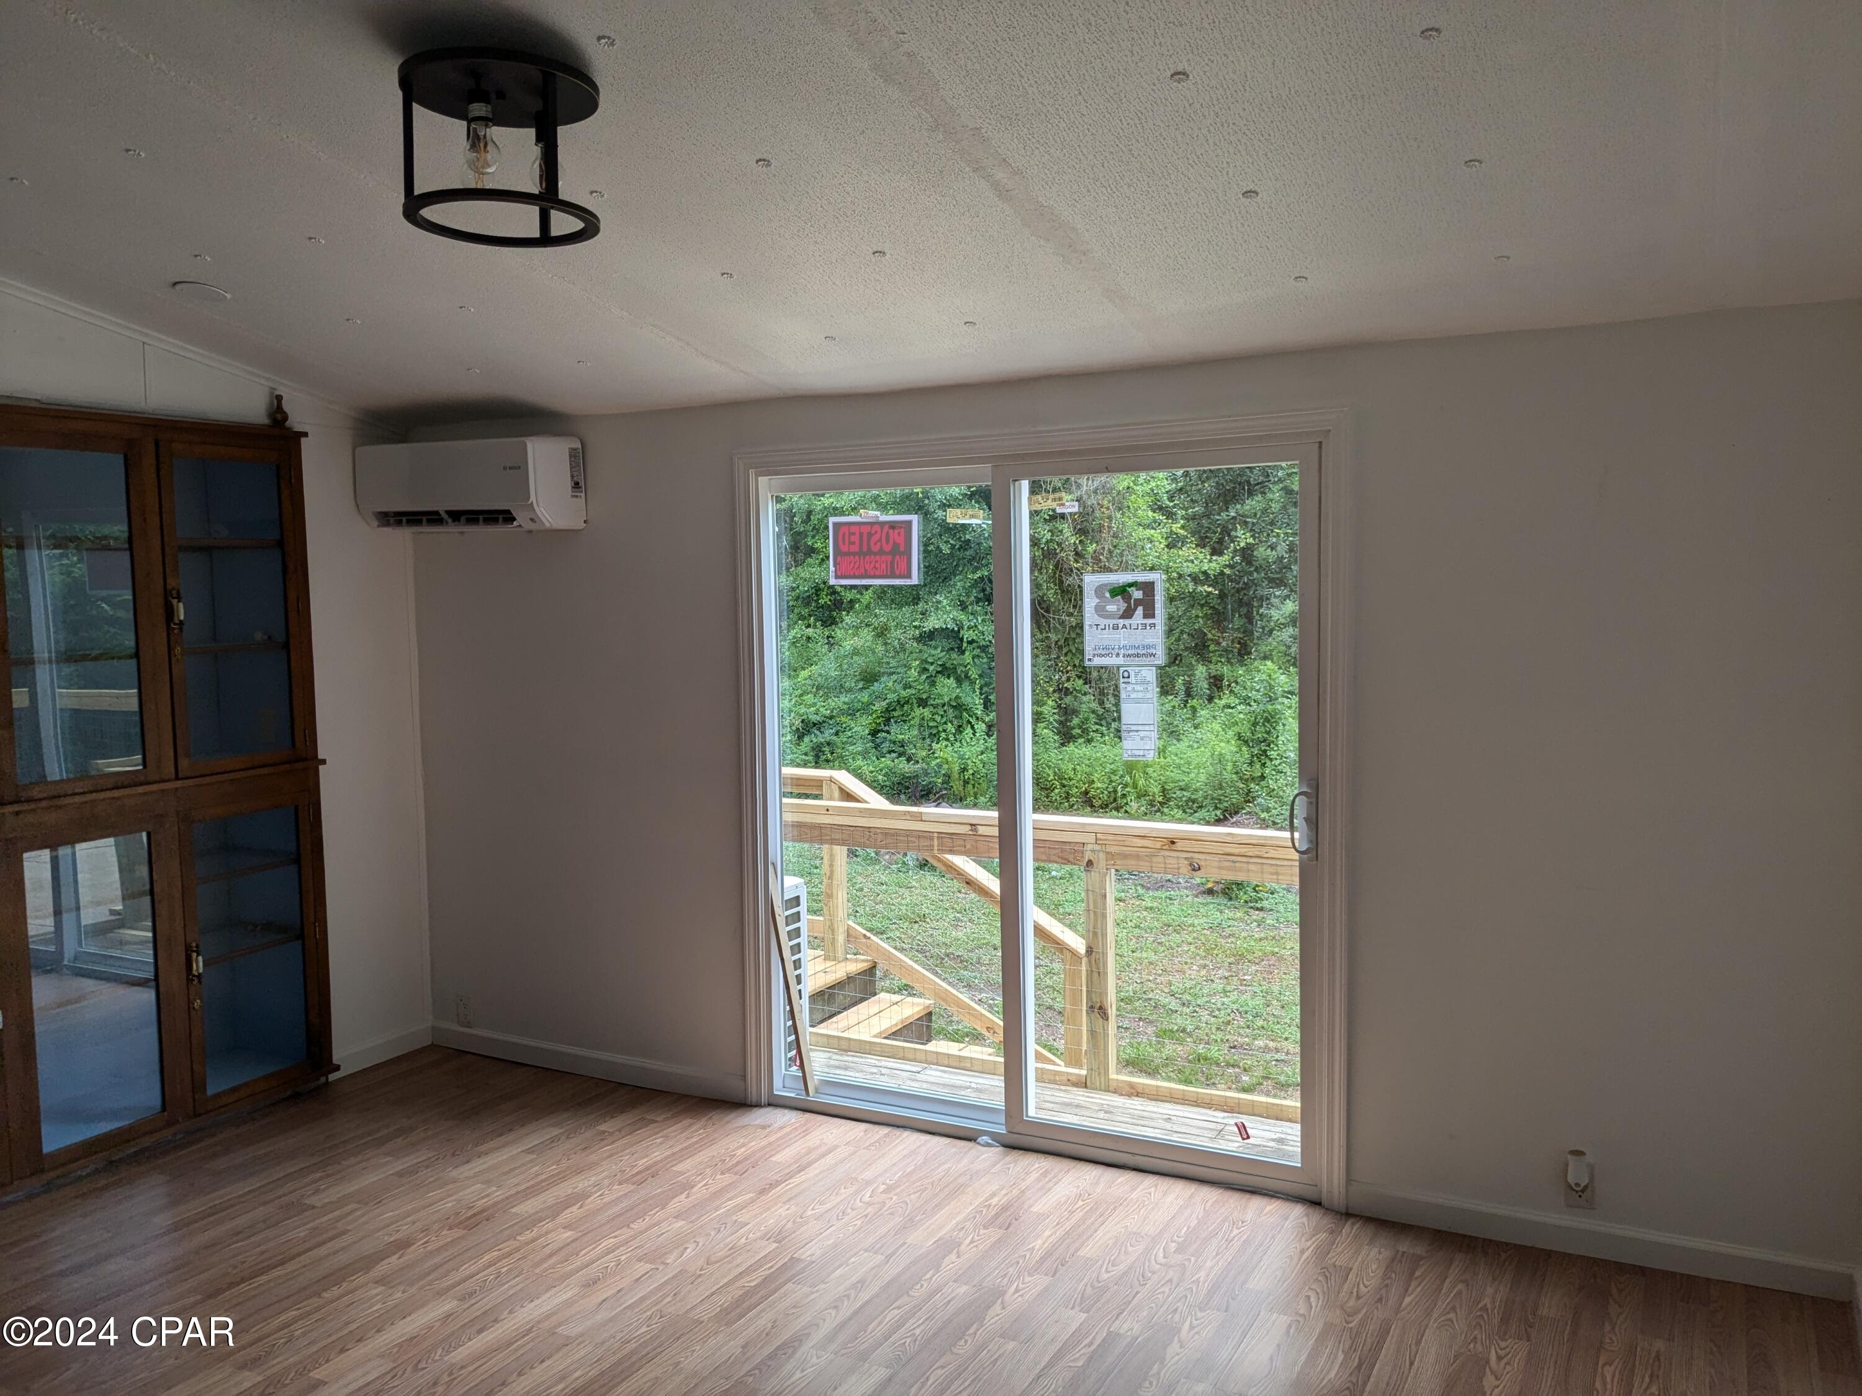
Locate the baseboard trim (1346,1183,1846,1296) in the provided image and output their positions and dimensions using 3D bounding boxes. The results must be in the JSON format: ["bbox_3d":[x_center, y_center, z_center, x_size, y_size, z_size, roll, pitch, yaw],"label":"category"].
[{"bbox_3d":[1.550,1.291,3.468,1.091,0.082,0.014,1,5,28],"label":"baseboard trim"}]

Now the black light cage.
[{"bbox_3d":[-0.747,-0.947,2.535,0.332,0.243,0.332,-1,4,0],"label":"black light cage"}]

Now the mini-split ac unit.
[{"bbox_3d":[-1.542,-0.706,4.858,0.817,0.290,0.220,1,5,28],"label":"mini-split ac unit"}]

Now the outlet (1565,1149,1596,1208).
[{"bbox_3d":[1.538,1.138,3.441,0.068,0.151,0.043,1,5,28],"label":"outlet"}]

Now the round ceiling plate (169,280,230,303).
[{"bbox_3d":[-1.960,-1.085,3.899,0.144,0.012,0.144,5,-6,1],"label":"round ceiling plate"}]

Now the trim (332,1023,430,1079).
[{"bbox_3d":[-1.917,1.233,5.088,0.014,0.082,0.435,1,5,28],"label":"trim"}]

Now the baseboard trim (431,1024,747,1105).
[{"bbox_3d":[-1.192,1.231,4.946,1.407,0.082,0.014,1,5,28],"label":"baseboard trim"}]

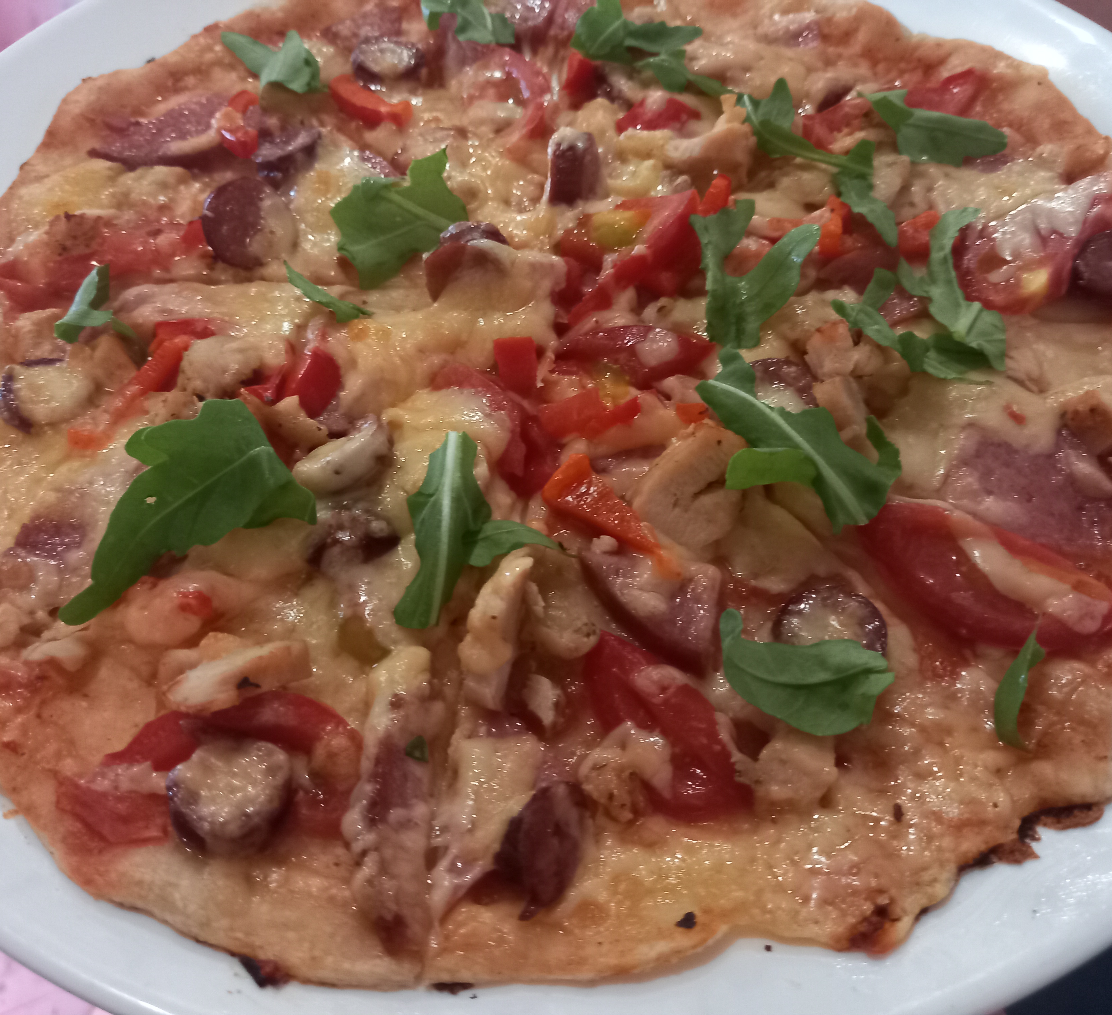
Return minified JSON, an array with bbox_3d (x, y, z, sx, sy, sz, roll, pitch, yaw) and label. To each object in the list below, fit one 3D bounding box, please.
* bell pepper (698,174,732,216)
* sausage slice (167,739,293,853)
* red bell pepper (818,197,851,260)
[{"bbox_3d":[0.036,-0.070,0.222,0.005,0.012,0.005,25,19,-9],"label":"bell pepper"},{"bbox_3d":[-0.050,0.044,0.150,0.017,0.008,0.017,7,51,-9],"label":"sausage slice"},{"bbox_3d":[0.061,-0.062,0.216,0.006,0.013,0.005,2,26,-1],"label":"red bell pepper"}]

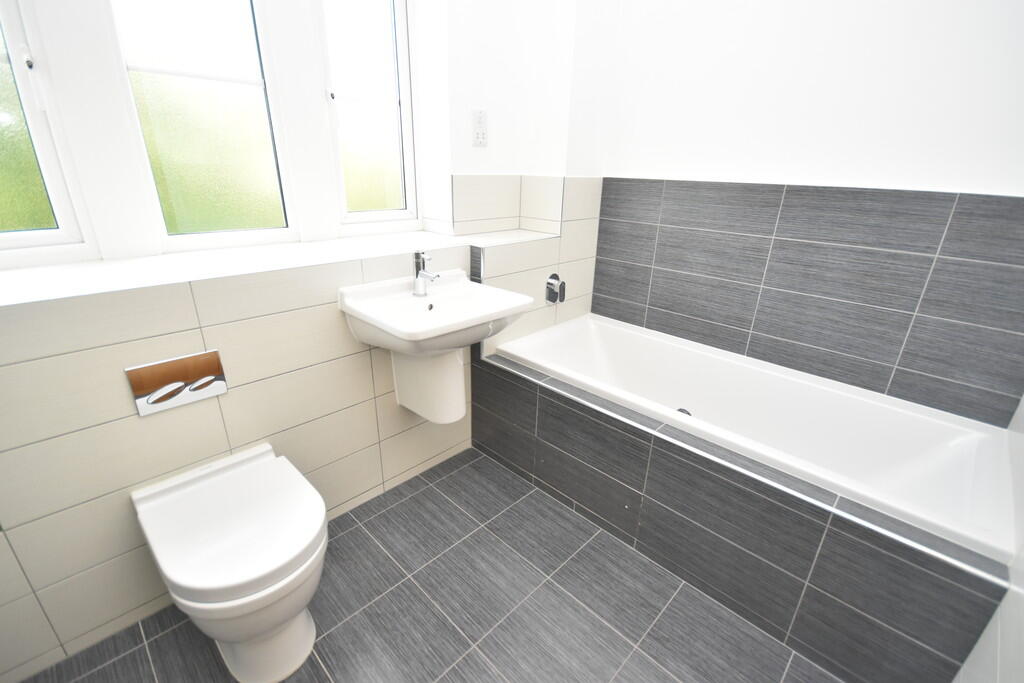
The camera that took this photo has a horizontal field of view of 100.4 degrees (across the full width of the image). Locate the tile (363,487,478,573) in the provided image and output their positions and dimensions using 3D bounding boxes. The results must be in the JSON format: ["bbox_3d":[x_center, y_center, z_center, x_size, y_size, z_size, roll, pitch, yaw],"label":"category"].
[{"bbox_3d":[-0.347,0.712,1.646,0.332,0.010,0.333,20,28,40],"label":"tile"}]

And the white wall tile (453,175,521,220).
[{"bbox_3d":[-0.111,-0.686,2.035,0.010,0.200,0.438,20,28,40],"label":"white wall tile"}]

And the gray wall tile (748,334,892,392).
[{"bbox_3d":[1.225,0.079,1.727,0.504,0.116,0.010,20,28,40],"label":"gray wall tile"}]

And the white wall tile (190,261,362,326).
[{"bbox_3d":[-0.685,-0.158,1.310,0.010,0.124,0.495,20,28,40],"label":"white wall tile"}]

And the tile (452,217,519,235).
[{"bbox_3d":[-0.122,-0.632,2.329,0.010,0.070,0.495,21,28,41],"label":"tile"}]

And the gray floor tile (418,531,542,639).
[{"bbox_3d":[-0.109,0.799,1.432,0.330,0.010,0.333,20,28,40],"label":"gray floor tile"}]

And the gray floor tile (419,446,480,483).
[{"bbox_3d":[-0.283,0.599,2.057,0.110,0.010,0.325,21,28,41],"label":"gray floor tile"}]

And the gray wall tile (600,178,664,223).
[{"bbox_3d":[0.601,-0.712,2.158,0.352,0.200,0.010,21,28,41],"label":"gray wall tile"}]

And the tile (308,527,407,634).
[{"bbox_3d":[-0.593,0.818,1.469,0.339,0.010,0.341,21,28,40],"label":"tile"}]

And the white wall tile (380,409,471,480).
[{"bbox_3d":[-0.381,0.454,1.989,0.010,0.208,0.503,21,28,40],"label":"white wall tile"}]

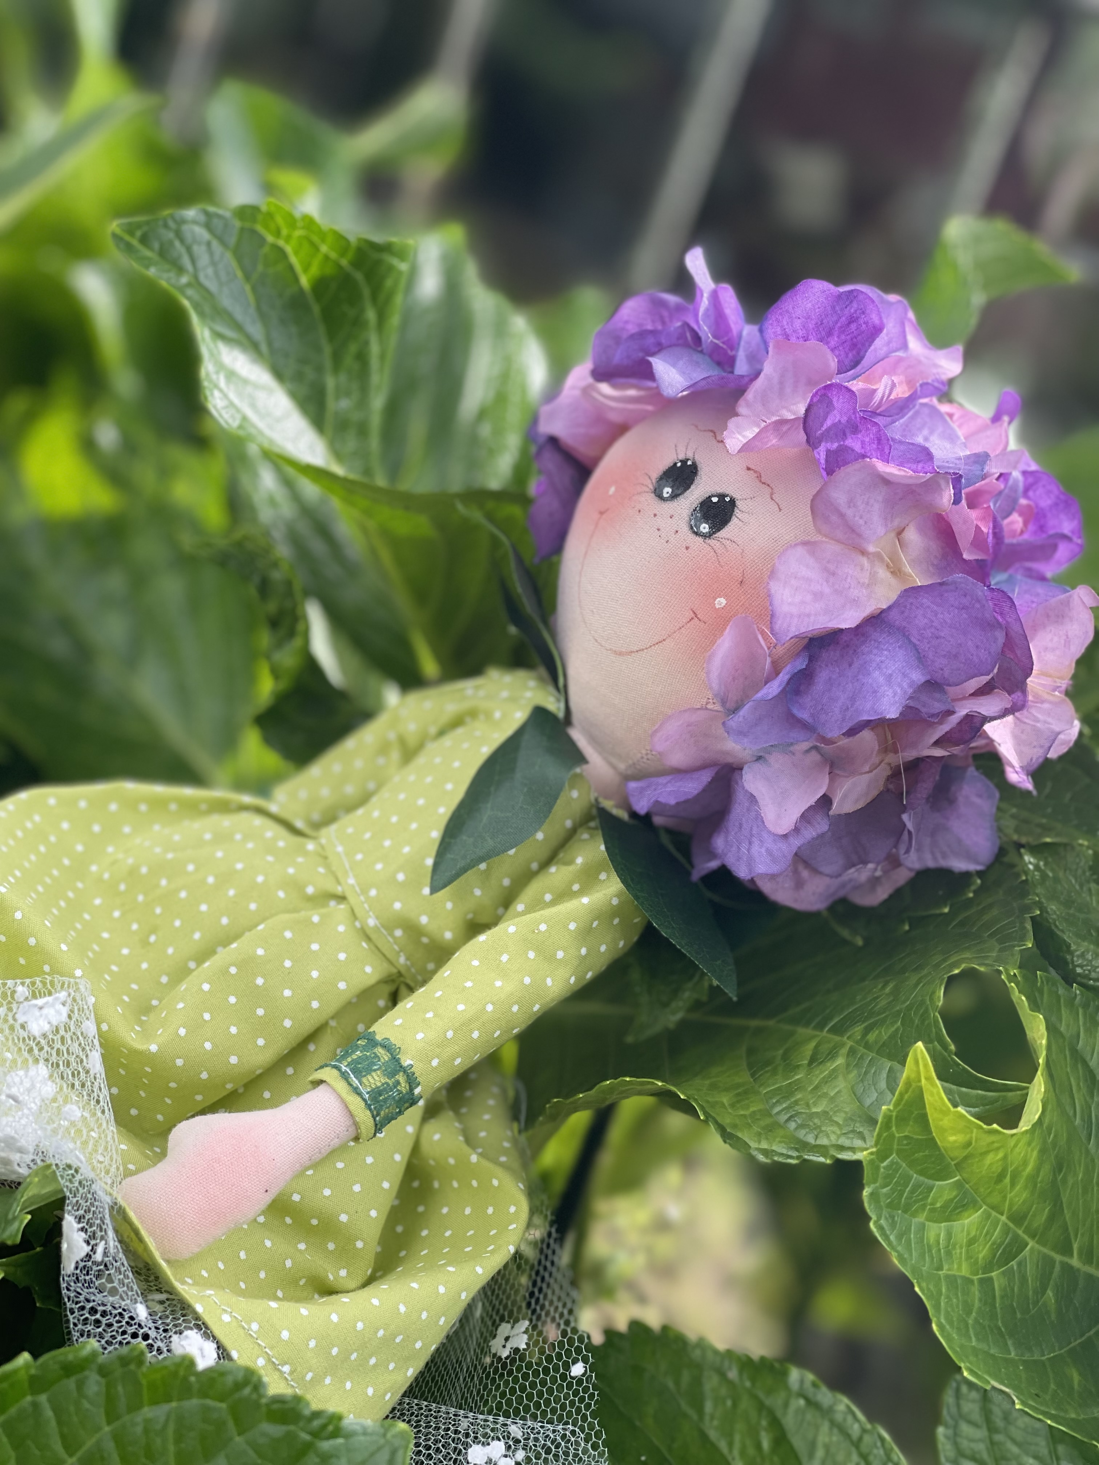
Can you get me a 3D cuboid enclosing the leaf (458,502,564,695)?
[{"bbox_3d":[-0.009,-0.030,0.622,0.021,0.013,0.047,-18,79,-40],"label":"leaf"}]

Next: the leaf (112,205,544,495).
[{"bbox_3d":[-0.054,-0.093,0.660,0.098,0.060,0.045,11,6,-9],"label":"leaf"}]

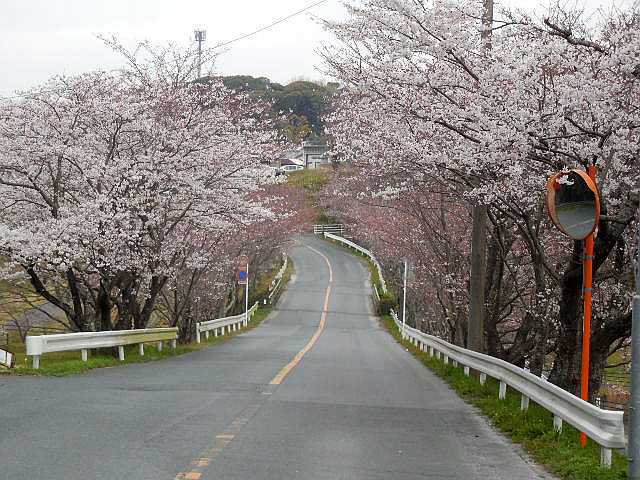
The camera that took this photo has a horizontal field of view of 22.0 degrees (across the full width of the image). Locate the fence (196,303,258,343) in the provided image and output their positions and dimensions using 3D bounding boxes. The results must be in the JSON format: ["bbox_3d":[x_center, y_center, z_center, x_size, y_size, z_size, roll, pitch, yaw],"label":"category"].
[{"bbox_3d":[-4.150,3.920,80.500,0.350,1.150,40.000,2,-1,1],"label":"fence"}]

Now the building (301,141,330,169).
[{"bbox_3d":[-0.850,-16.200,313.000,5.200,5.600,6.000,2,0,0],"label":"building"}]

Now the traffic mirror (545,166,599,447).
[{"bbox_3d":[3.130,0.830,20.200,0.450,3.480,0.860,2,0,-36],"label":"traffic mirror"}]

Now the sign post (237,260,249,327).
[{"bbox_3d":[-4.040,2.860,86.000,0.630,3.420,0.120,2,0,-2],"label":"sign post"}]

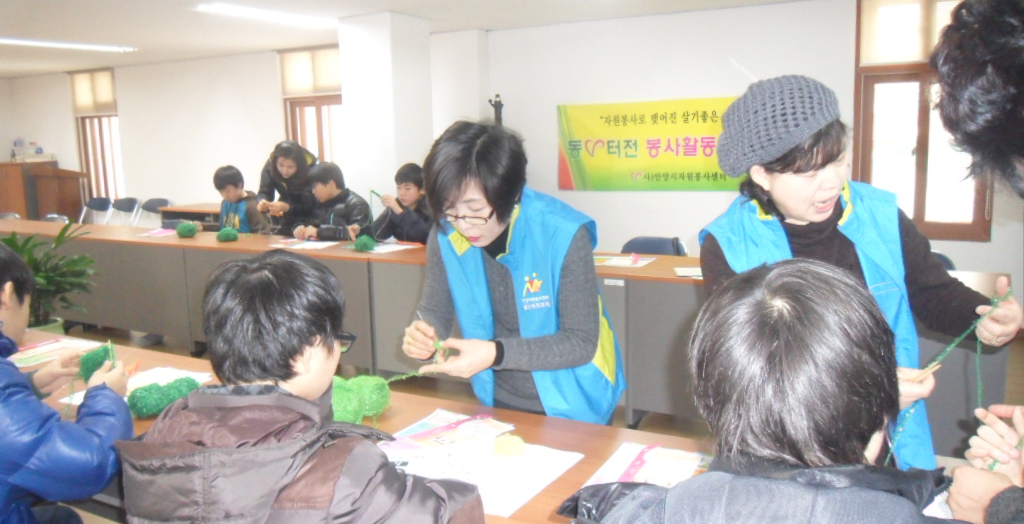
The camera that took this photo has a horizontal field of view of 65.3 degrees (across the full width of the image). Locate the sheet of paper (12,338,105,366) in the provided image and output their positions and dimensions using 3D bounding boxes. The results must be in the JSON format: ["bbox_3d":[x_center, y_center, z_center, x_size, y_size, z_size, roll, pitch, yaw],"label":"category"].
[{"bbox_3d":[-1.479,0.285,2.533,0.210,0.005,0.297,3,11,29],"label":"sheet of paper"}]

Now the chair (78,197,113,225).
[{"bbox_3d":[-4.727,-0.330,8.883,0.460,0.770,0.500,3,11,29],"label":"chair"}]

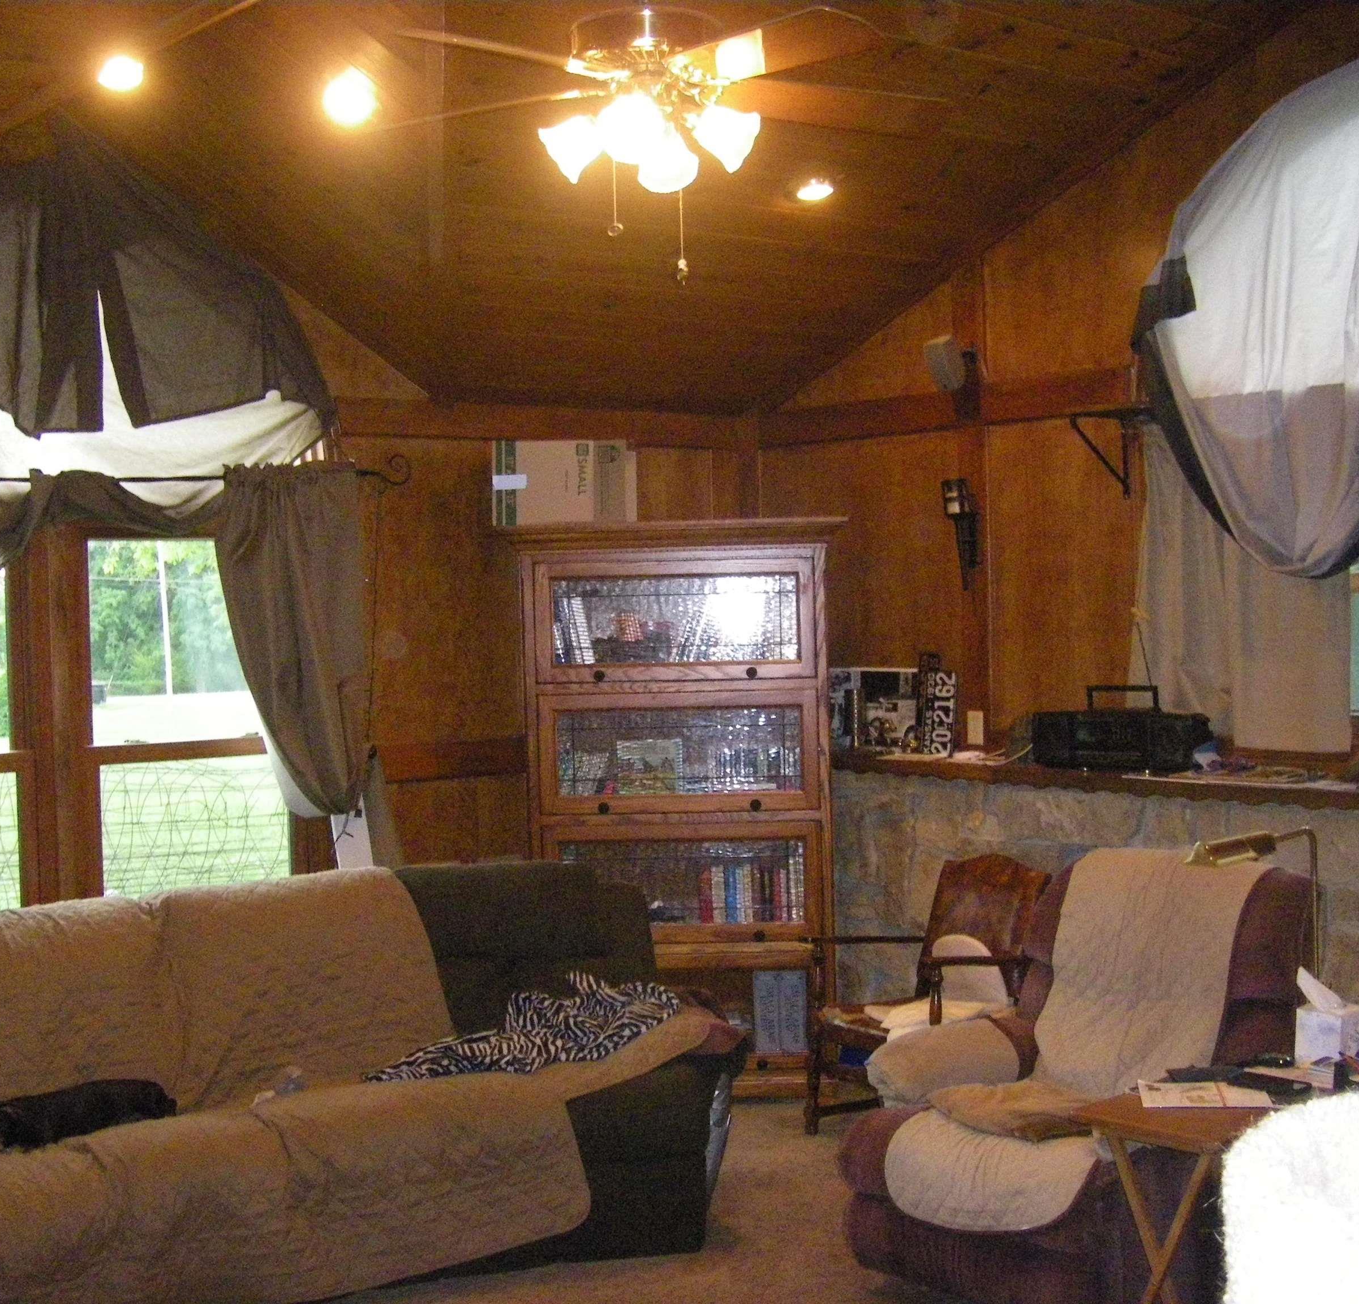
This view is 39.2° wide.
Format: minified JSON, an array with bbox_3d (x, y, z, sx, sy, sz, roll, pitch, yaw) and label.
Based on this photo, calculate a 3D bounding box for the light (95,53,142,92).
[{"bbox_3d":[-1.341,-1.387,4.580,0.145,0.050,0.145,-23,15,-38],"label":"light"}]

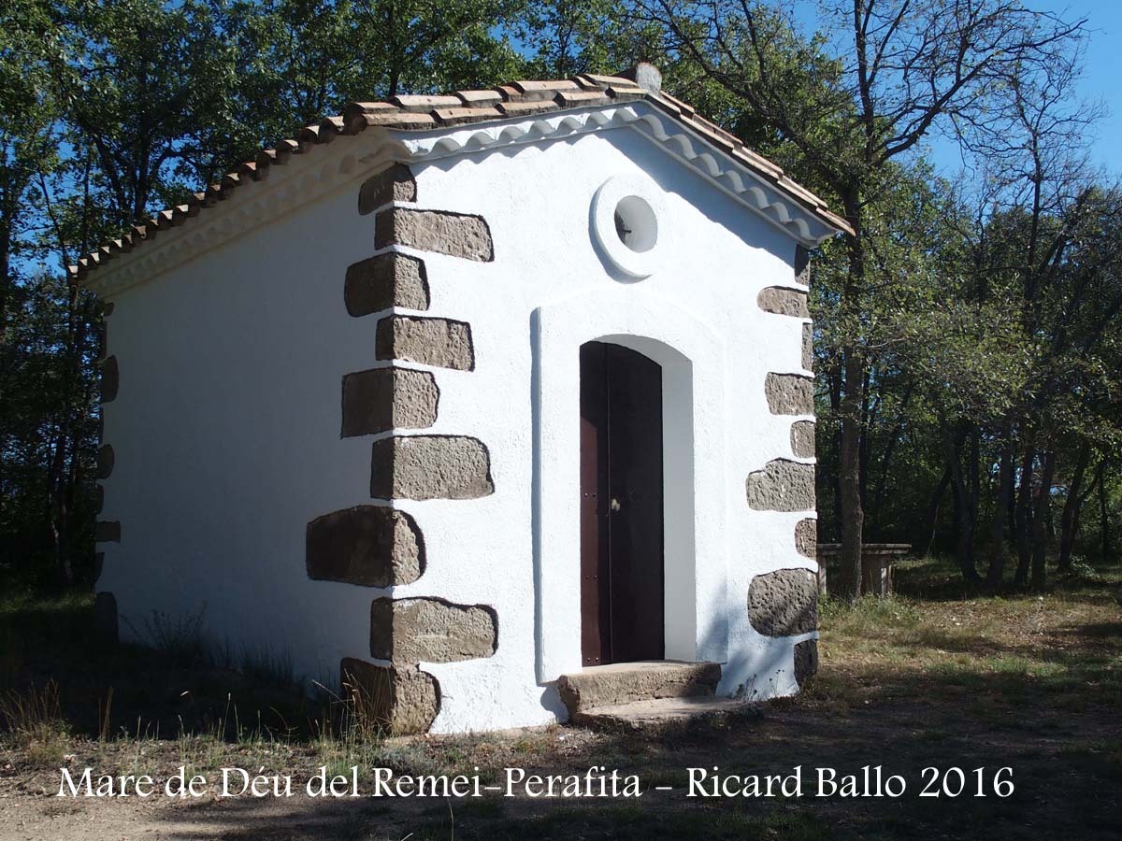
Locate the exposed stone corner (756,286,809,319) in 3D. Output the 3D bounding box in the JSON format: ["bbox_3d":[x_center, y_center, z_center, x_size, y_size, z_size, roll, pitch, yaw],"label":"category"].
[{"bbox_3d":[1.588,-0.883,9.259,0.553,0.214,0.245,3,-6,-38],"label":"exposed stone corner"}]

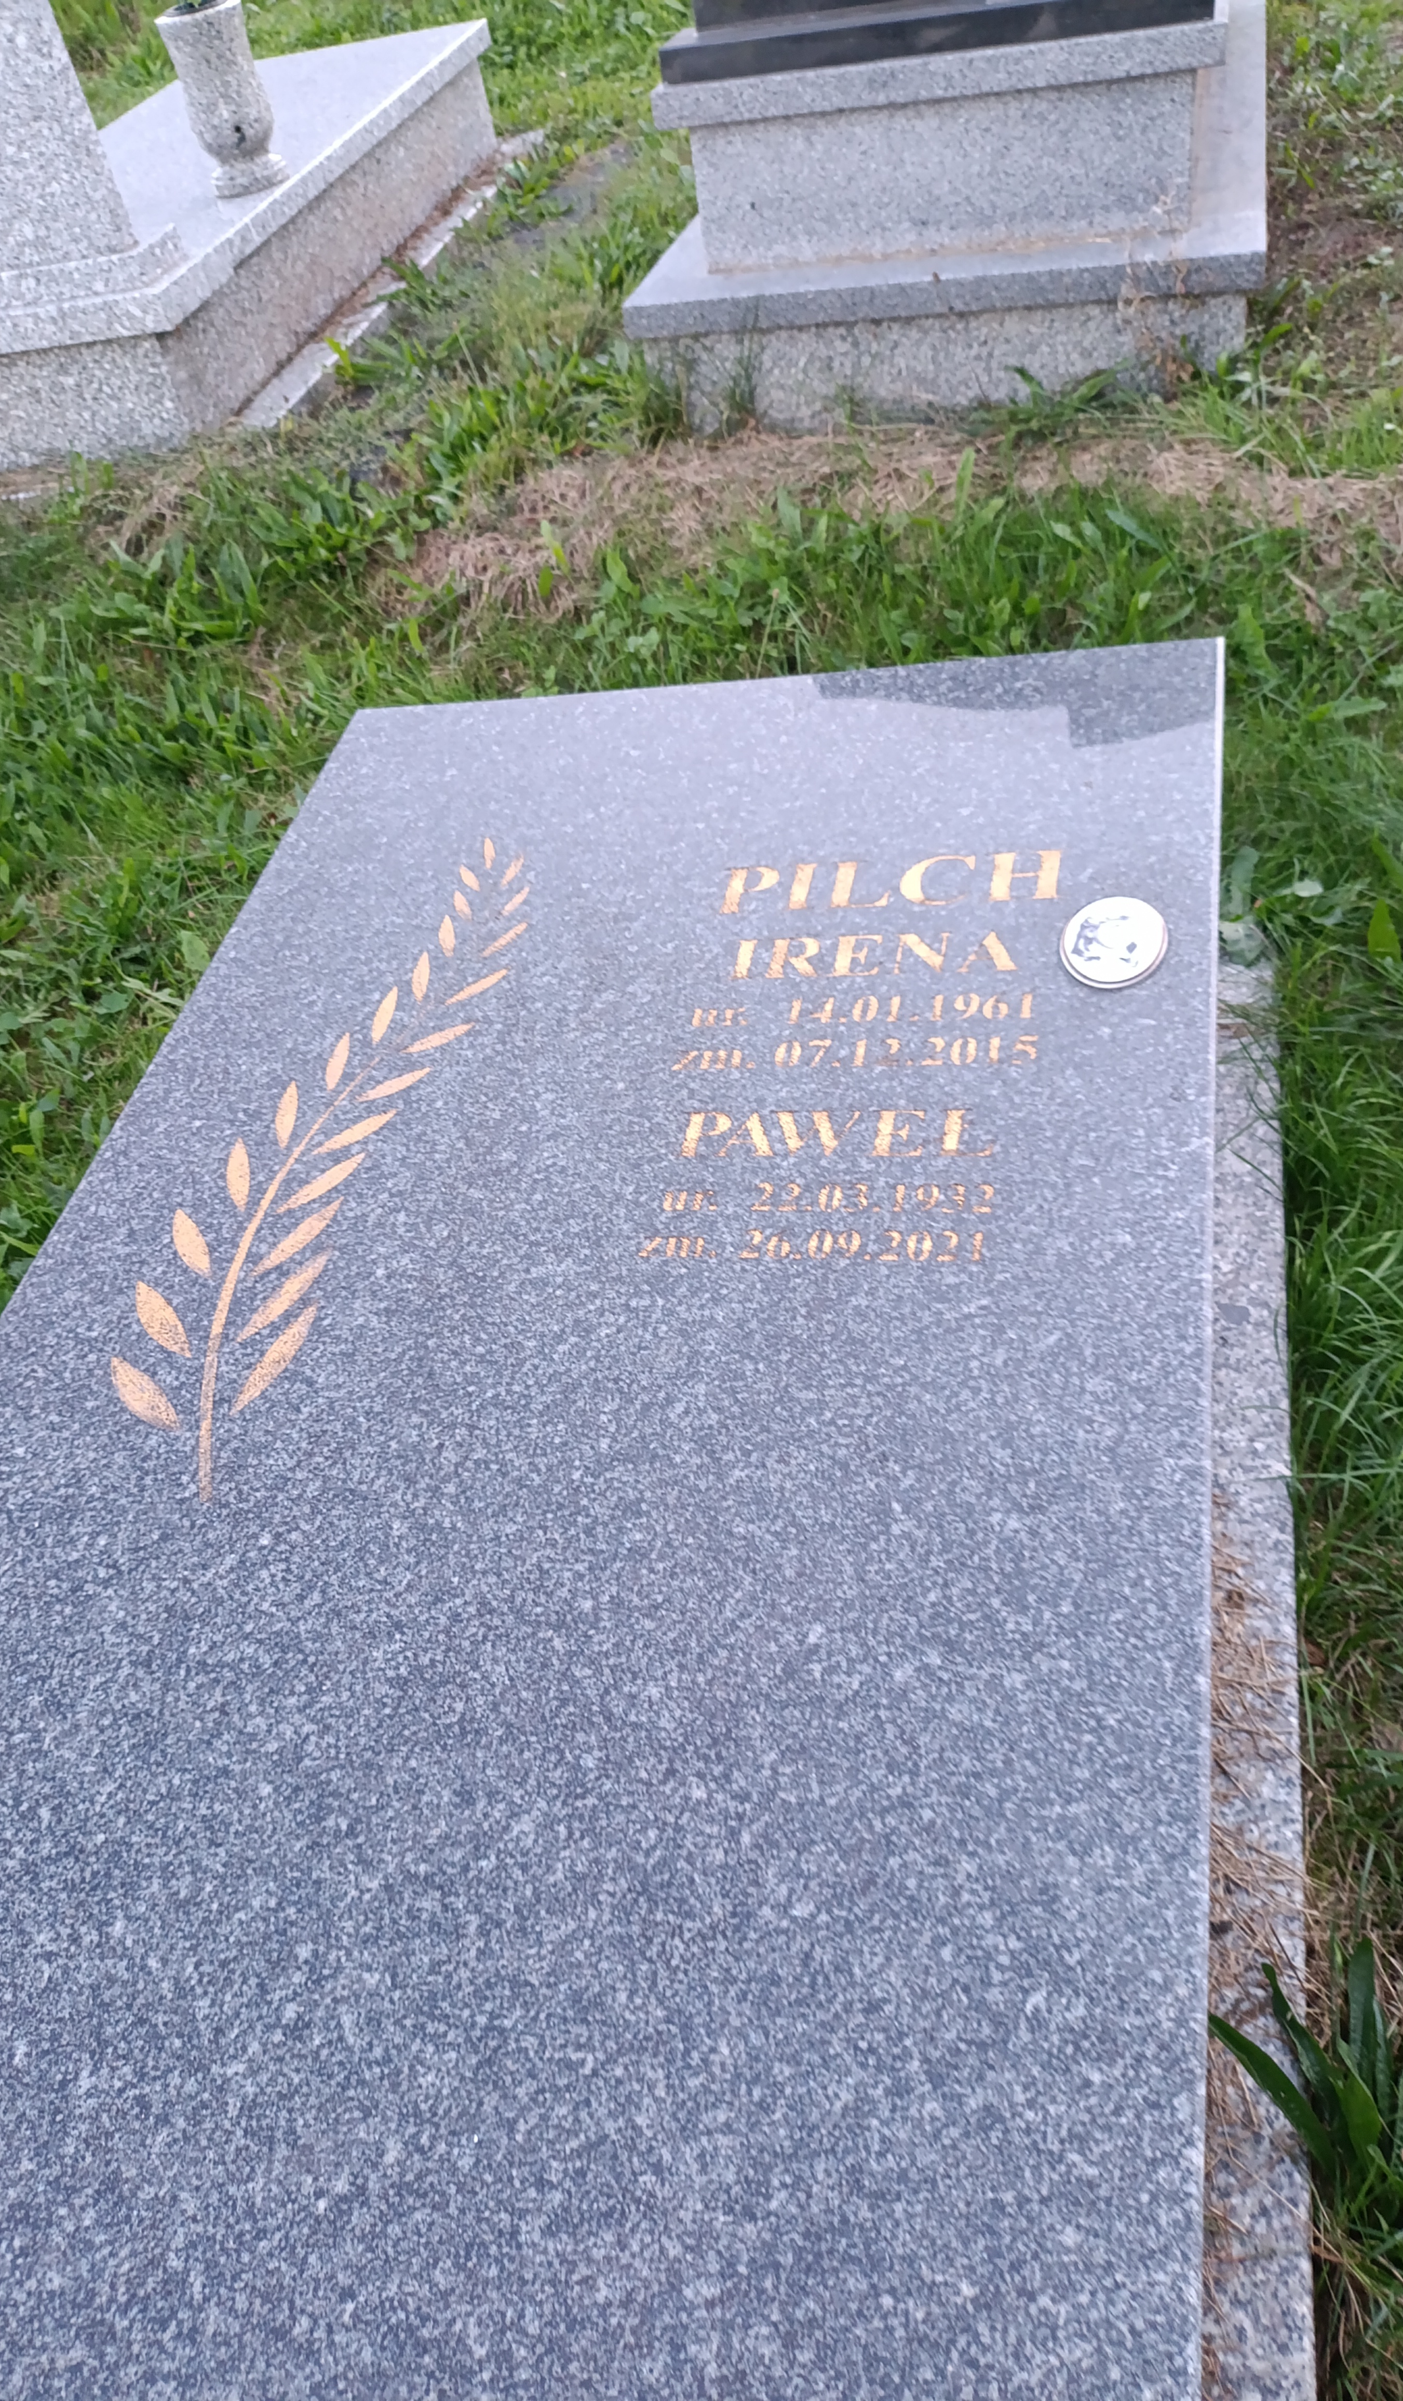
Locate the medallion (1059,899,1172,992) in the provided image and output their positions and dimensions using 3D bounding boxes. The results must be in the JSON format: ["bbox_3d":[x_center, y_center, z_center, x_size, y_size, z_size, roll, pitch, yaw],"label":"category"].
[{"bbox_3d":[0.347,-0.221,1.459,0.089,0.009,0.119,0,48,17],"label":"medallion"}]

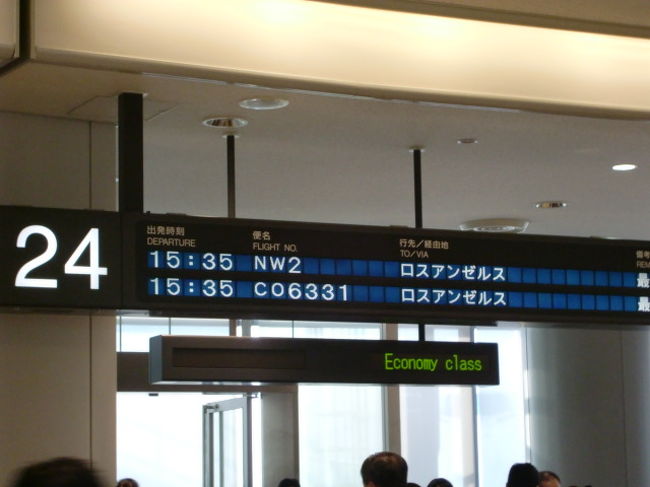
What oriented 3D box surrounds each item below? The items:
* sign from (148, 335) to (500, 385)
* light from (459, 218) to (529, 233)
[{"bbox_3d":[0.032,0.656,9.600,2.032,0.240,0.187,3,-9,-25],"label":"sign"},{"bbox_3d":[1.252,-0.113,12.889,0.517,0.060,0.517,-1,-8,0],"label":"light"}]

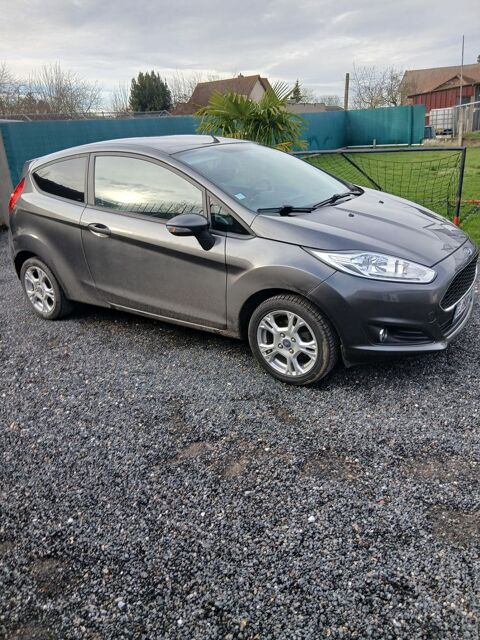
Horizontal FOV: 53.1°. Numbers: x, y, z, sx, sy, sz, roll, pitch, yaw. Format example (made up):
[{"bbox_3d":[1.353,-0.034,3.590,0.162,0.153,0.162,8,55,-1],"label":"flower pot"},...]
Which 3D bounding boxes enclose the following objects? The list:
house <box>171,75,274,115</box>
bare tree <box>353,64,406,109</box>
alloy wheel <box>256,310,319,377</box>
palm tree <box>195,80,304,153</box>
[{"bbox_3d":[-1.661,-20.568,47.772,8.600,6.687,7.200,14,27,36],"label":"house"},{"bbox_3d":[8.524,-13.309,30.373,3.600,5.044,3.500,-2,21,0],"label":"bare tree"},{"bbox_3d":[0.334,0.122,3.044,0.427,0.427,0.160,11,25,31],"label":"alloy wheel"},{"bbox_3d":[0.244,-3.747,10.351,2.300,2.462,2.300,-2,21,0],"label":"palm tree"}]

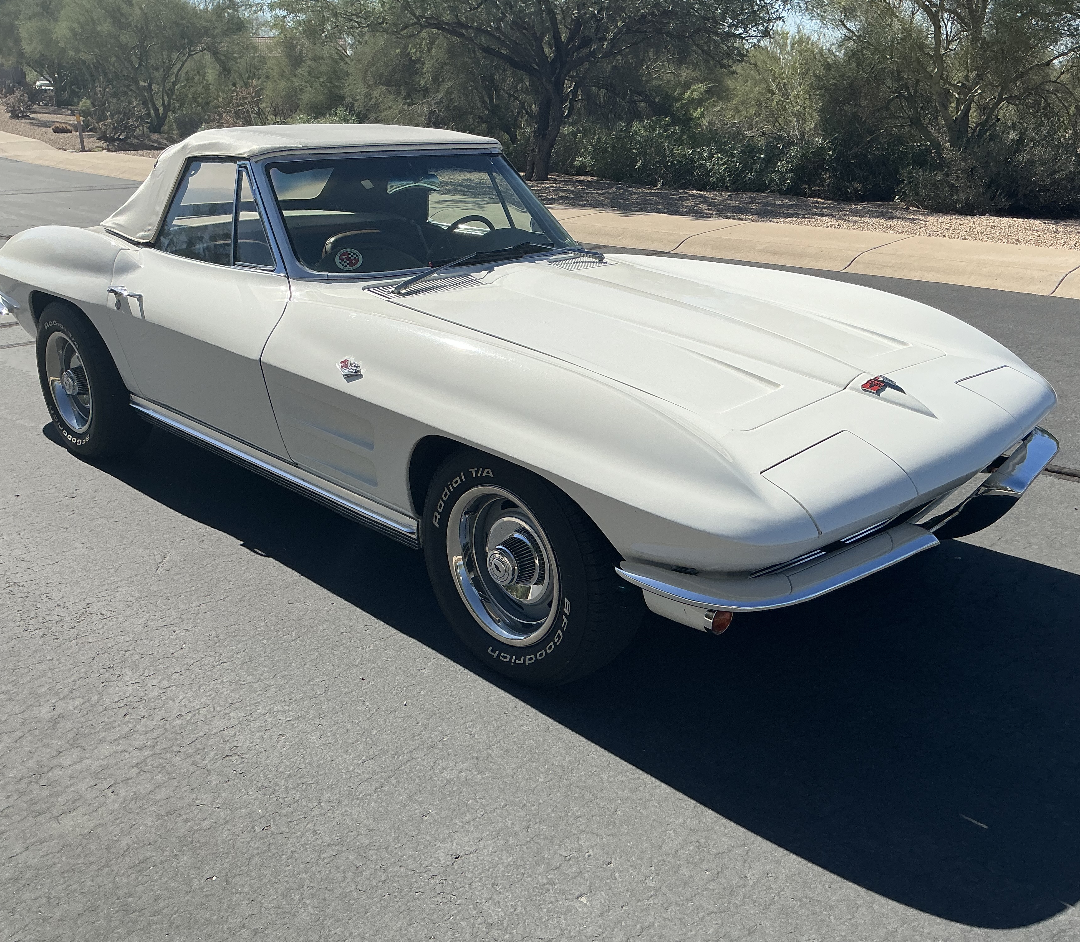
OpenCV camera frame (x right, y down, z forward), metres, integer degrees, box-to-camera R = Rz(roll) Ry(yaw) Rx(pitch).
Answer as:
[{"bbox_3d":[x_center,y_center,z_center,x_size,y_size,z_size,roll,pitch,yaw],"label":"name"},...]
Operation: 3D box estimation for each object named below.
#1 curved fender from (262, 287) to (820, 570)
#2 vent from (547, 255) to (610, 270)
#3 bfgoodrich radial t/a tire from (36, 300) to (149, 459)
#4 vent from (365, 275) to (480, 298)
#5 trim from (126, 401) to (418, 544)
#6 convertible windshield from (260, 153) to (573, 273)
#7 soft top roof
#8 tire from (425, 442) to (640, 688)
[{"bbox_3d":[-0.122,-0.094,2.518,1.820,0.520,0.375,18,26,41],"label":"curved fender"},{"bbox_3d":[0.165,-0.726,3.563,0.160,0.050,0.340,18,26,41],"label":"vent"},{"bbox_3d":[-1.829,-0.374,4.132,0.636,0.636,0.215,18,26,41],"label":"bfgoodrich radial t/a tire"},{"bbox_3d":[-0.337,-0.554,3.077,0.160,0.050,0.340,18,26,41],"label":"vent"},{"bbox_3d":[-0.938,-0.038,3.327,1.715,0.105,0.065,18,26,41],"label":"trim"},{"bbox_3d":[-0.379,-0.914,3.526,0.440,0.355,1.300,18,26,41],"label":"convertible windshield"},{"bbox_3d":[-0.924,-1.139,4.009,1.160,0.420,1.260,18,26,41],"label":"soft top roof"},{"bbox_3d":[-0.032,0.211,2.513,0.636,0.636,0.215,18,26,41],"label":"tire"}]

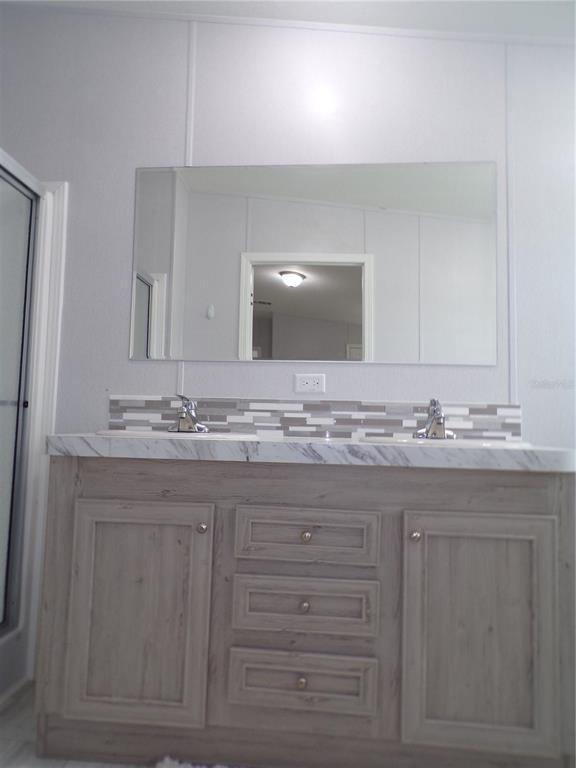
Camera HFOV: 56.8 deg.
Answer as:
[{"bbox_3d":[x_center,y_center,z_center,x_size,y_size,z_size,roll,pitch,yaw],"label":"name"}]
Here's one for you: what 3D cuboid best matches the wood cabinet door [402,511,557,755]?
[{"bbox_3d":[0.508,0.652,1.416,0.399,0.605,0.024,1,-4,5],"label":"wood cabinet door"}]

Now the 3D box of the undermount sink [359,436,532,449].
[{"bbox_3d":[0.491,0.255,1.675,0.530,0.155,0.420,1,-4,5],"label":"undermount sink"}]

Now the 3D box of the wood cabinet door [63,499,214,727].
[{"bbox_3d":[-0.415,0.635,1.498,0.399,0.605,0.024,1,-4,5],"label":"wood cabinet door"}]

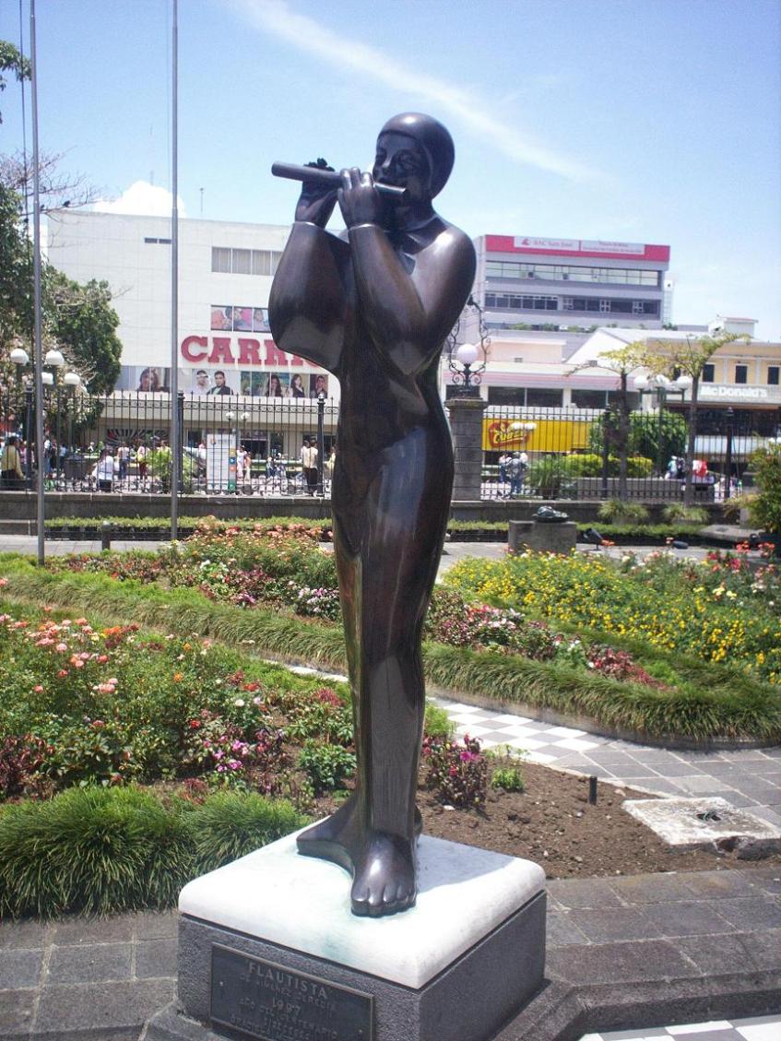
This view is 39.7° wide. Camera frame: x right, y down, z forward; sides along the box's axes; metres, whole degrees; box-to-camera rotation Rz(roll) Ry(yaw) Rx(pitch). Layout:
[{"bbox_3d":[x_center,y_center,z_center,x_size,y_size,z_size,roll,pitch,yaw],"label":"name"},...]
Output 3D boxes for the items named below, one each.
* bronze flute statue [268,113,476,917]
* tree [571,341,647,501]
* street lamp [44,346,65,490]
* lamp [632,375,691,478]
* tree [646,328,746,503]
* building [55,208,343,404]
[{"bbox_3d":[-0.039,-0.060,3.062,0.550,2.146,0.614,3,4,36],"label":"bronze flute statue"},{"bbox_3d":[4.847,-2.053,23.717,1.800,3.582,1.800,0,3,-12],"label":"tree"},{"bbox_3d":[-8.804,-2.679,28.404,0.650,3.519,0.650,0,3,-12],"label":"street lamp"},{"bbox_3d":[8.386,-2.909,33.381,1.750,3.200,1.700,2,3,12],"label":"lamp"},{"bbox_3d":[6.683,-2.142,23.711,2.100,3.841,2.000,0,3,-12],"label":"tree"},{"bbox_3d":[-12.880,-11.330,76.843,20.404,16.081,17.000,0,3,-12],"label":"building"}]

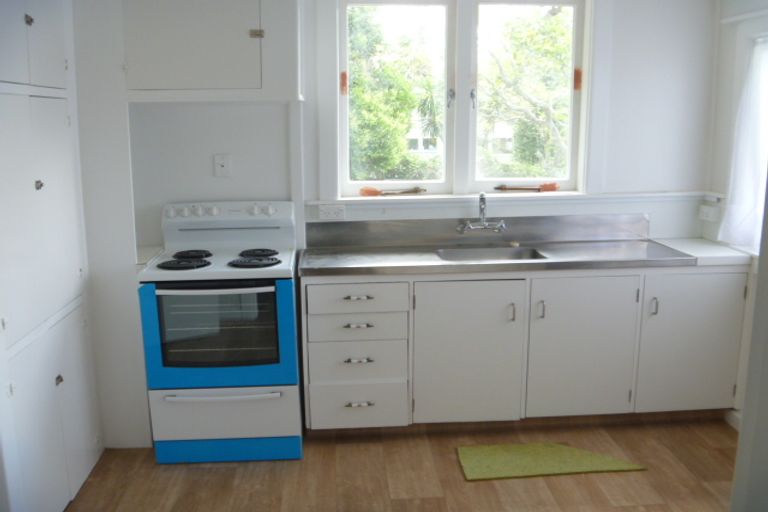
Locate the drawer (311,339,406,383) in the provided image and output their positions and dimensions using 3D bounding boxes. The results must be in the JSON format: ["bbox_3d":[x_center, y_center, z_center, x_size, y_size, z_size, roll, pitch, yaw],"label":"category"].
[{"bbox_3d":[-0.133,0.448,3.632,0.453,0.194,0.455,-2,12,-4],"label":"drawer"}]

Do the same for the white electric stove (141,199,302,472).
[{"bbox_3d":[-0.713,0.334,3.450,0.637,1.118,0.593,-2,12,-4],"label":"white electric stove"}]

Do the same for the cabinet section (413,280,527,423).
[{"bbox_3d":[0.362,0.381,3.520,0.496,0.647,0.470,-1,11,-4],"label":"cabinet section"}]

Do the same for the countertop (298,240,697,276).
[{"bbox_3d":[0.517,0.003,3.637,1.824,0.040,0.508,-2,12,-4],"label":"countertop"}]

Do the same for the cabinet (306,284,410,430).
[{"bbox_3d":[-0.136,0.420,3.660,0.467,0.698,0.489,-2,12,-4],"label":"cabinet"}]

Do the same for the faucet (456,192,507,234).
[{"bbox_3d":[0.493,-0.211,3.760,0.240,0.205,0.180,-2,12,-4],"label":"faucet"}]

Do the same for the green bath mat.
[{"bbox_3d":[0.737,0.903,3.351,0.791,0.012,0.308,-2,12,-4],"label":"green bath mat"}]

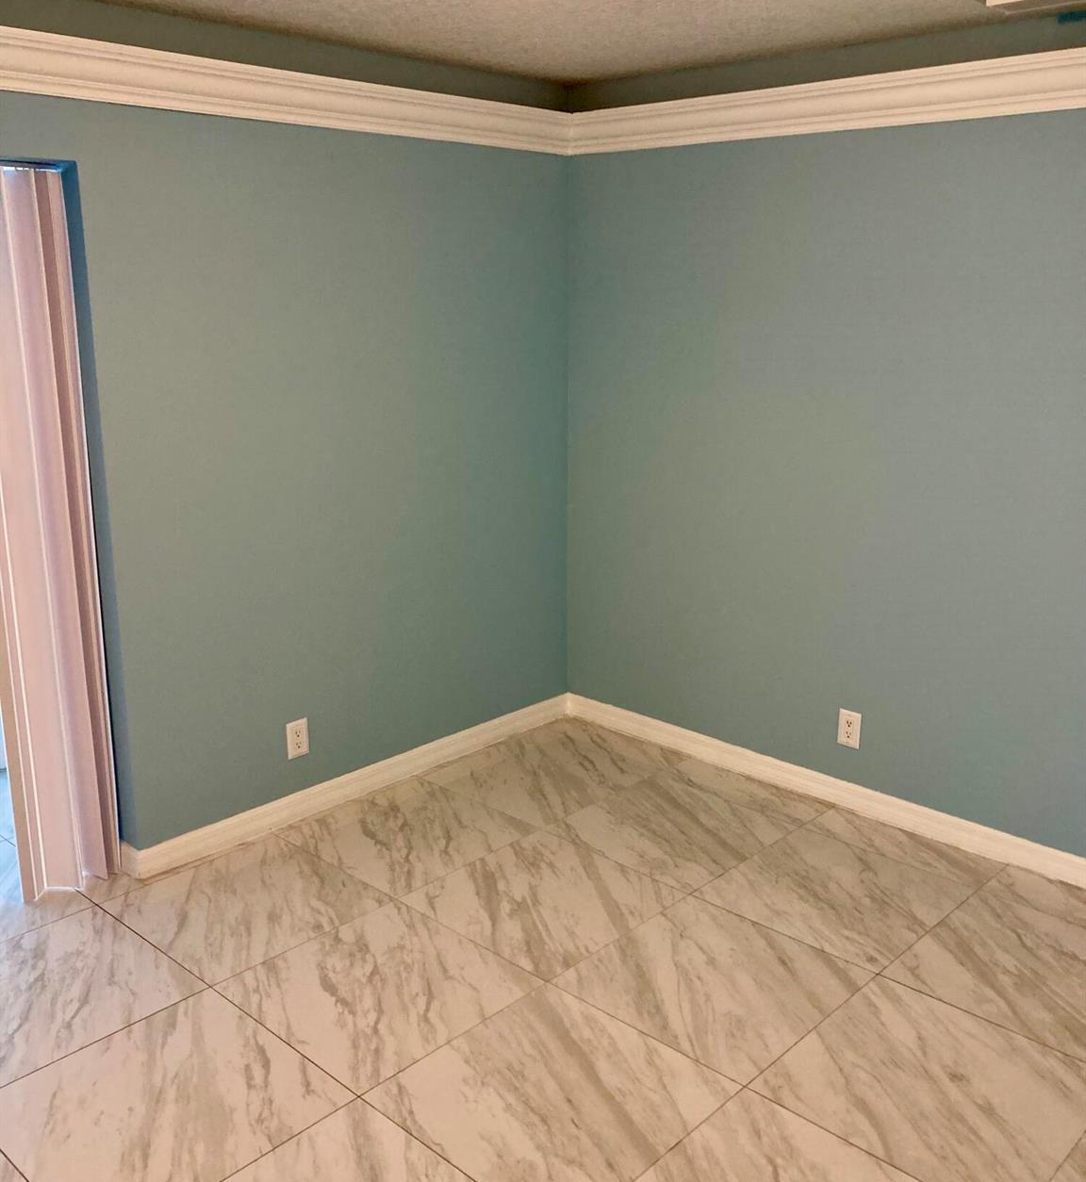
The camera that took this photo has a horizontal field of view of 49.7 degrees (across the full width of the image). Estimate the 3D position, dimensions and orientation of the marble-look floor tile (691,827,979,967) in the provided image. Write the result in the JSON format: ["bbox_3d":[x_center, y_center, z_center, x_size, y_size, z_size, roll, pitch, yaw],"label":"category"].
[{"bbox_3d":[0.848,0.882,3.419,0.588,0.010,0.594,13,20,41],"label":"marble-look floor tile"}]

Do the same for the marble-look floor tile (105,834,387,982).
[{"bbox_3d":[-0.845,0.895,3.354,0.588,0.010,0.594,13,20,41],"label":"marble-look floor tile"}]

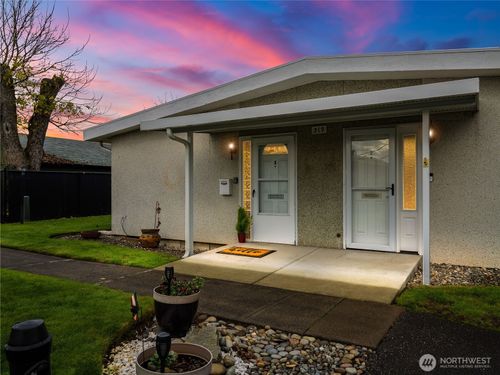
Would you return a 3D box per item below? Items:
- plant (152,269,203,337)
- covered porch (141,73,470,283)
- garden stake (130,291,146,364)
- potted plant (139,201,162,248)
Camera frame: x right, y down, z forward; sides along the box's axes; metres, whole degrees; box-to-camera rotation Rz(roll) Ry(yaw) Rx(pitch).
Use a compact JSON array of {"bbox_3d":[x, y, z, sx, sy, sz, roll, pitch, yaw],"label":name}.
[{"bbox_3d":[-0.610,0.950,3.220,0.430,0.580,0.420,0,0,0],"label":"plant"},{"bbox_3d":[0.734,0.041,5.867,4.850,2.310,2.000,0,0,31],"label":"covered porch"},{"bbox_3d":[-0.576,0.723,1.940,0.075,0.370,0.070,0,-1,0],"label":"garden stake"},{"bbox_3d":[-2.250,0.805,8.500,0.500,1.050,0.480,0,0,0],"label":"potted plant"}]

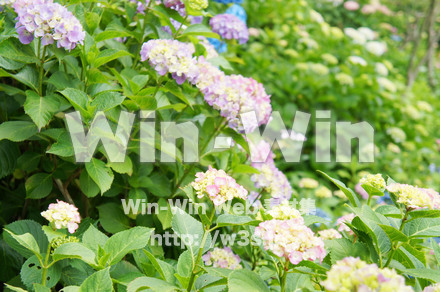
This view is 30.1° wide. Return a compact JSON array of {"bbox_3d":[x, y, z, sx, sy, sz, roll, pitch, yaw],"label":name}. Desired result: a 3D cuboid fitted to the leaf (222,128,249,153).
[{"bbox_3d":[0.038,-0.013,2.000,0.064,0.053,0.050,-8,13,-37],"label":"leaf"}]

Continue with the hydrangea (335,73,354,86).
[{"bbox_3d":[0.883,-0.472,5.800,0.139,0.091,0.135,0,6,0],"label":"hydrangea"}]

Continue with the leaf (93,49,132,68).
[{"bbox_3d":[-0.270,-0.219,2.050,0.100,0.045,0.060,0,6,0],"label":"leaf"}]

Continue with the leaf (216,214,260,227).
[{"bbox_3d":[0.040,0.162,1.780,0.100,0.025,0.050,0,17,15],"label":"leaf"}]

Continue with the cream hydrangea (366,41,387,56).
[{"bbox_3d":[1.263,-0.787,6.600,0.158,0.119,0.153,0,6,0],"label":"cream hydrangea"}]

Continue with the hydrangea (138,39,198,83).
[{"bbox_3d":[-0.130,-0.217,2.100,0.146,0.109,0.141,0,6,0],"label":"hydrangea"}]

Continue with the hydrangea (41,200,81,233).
[{"bbox_3d":[-0.357,0.158,1.830,0.088,0.068,0.085,0,10,0],"label":"hydrangea"}]

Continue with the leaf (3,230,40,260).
[{"bbox_3d":[-0.430,0.214,1.780,0.098,0.028,0.048,38,29,-18],"label":"leaf"}]

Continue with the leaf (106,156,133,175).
[{"bbox_3d":[-0.248,0.043,2.000,0.069,0.058,0.050,-4,11,-24],"label":"leaf"}]

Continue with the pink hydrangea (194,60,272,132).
[{"bbox_3d":[0.033,-0.121,2.000,0.187,0.158,0.150,-4,11,-24],"label":"pink hydrangea"}]

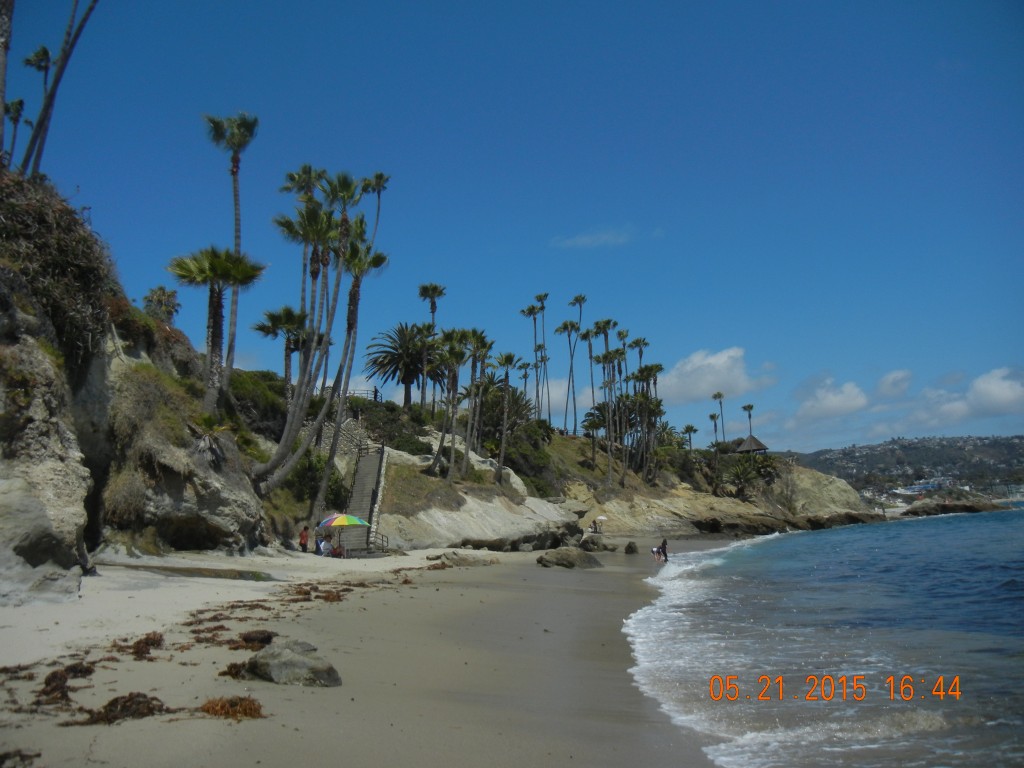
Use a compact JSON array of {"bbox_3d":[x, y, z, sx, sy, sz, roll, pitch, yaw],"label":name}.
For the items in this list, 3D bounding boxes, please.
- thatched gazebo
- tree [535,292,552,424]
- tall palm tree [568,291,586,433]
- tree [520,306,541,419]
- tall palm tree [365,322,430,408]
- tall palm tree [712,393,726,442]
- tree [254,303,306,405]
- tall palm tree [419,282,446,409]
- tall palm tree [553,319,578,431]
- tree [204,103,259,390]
[{"bbox_3d":[48.235,12.830,178.000,6.420,5.420,6.420,-2,-9,0],"label":"thatched gazebo"},{"bbox_3d":[5.680,-4.100,150.190,2.730,23.430,2.730,-3,-9,2],"label":"tree"},{"bbox_3d":[10.110,-3.360,142.710,4.860,22.550,4.130,-3,-9,4],"label":"tall palm tree"},{"bbox_3d":[2.251,-2.626,108.000,2.430,14.460,2.430,-2,-9,0],"label":"tree"},{"bbox_3d":[-10.700,-1.710,87.690,7.500,8.940,7.510,-2,-9,-7],"label":"tall palm tree"},{"bbox_3d":[43.254,7.684,185.000,3.060,11.950,3.060,-2,-9,0],"label":"tall palm tree"},{"bbox_3d":[-15.718,-1.821,60.000,3.650,7.010,3.650,-2,-9,0],"label":"tree"},{"bbox_3d":[-7.704,-3.559,86.000,2.710,12.920,2.710,-2,-9,0],"label":"tall palm tree"},{"bbox_3d":[9.020,-1.230,137.400,4.050,18.240,4.050,-3,-9,4],"label":"tall palm tree"},{"bbox_3d":[-16.751,-7.947,53.000,3.220,17.780,3.220,-2,-9,0],"label":"tree"}]

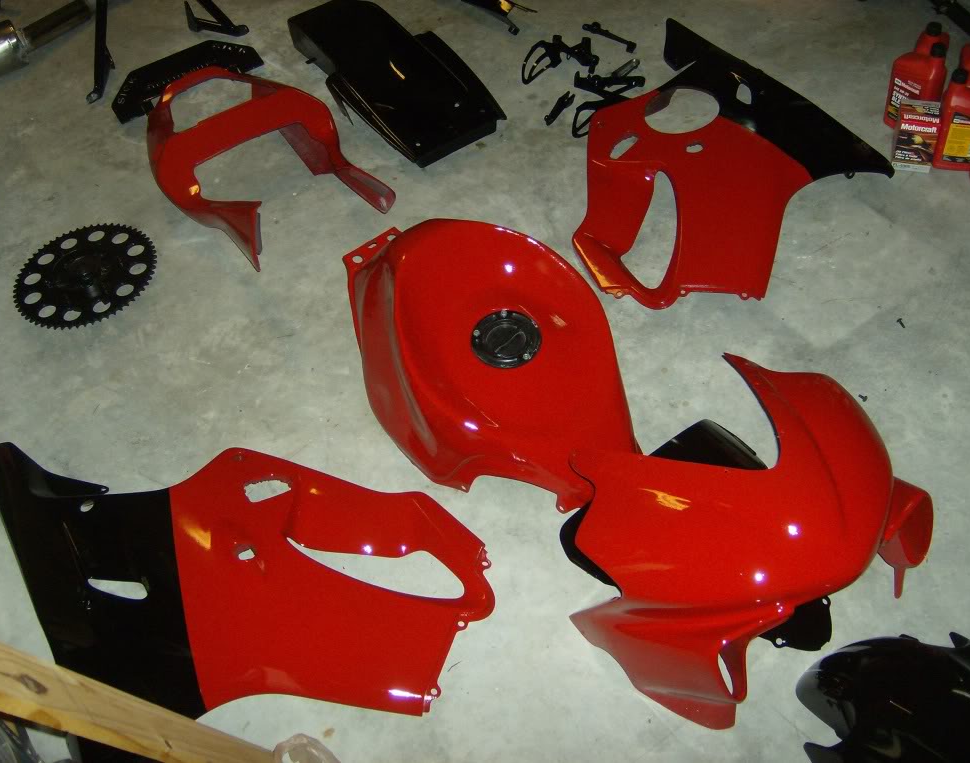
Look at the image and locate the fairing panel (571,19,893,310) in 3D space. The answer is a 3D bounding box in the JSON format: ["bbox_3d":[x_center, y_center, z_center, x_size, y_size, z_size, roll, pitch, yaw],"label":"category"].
[{"bbox_3d":[0.420,-0.490,2.274,0.700,0.140,0.810,-32,53,-17],"label":"fairing panel"}]

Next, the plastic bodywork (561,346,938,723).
[{"bbox_3d":[0.387,0.198,1.626,0.560,0.280,0.450,-34,54,-19],"label":"plastic bodywork"}]

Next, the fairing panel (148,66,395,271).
[{"bbox_3d":[-0.517,-0.516,2.391,0.410,0.210,0.600,-27,52,-13],"label":"fairing panel"}]

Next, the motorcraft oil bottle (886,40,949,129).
[{"bbox_3d":[0.923,-0.617,2.250,0.063,0.218,0.105,-39,56,-21],"label":"motorcraft oil bottle"}]

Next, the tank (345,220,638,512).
[{"bbox_3d":[-0.043,-0.097,1.938,0.420,0.270,0.740,-27,52,-13],"label":"tank"}]

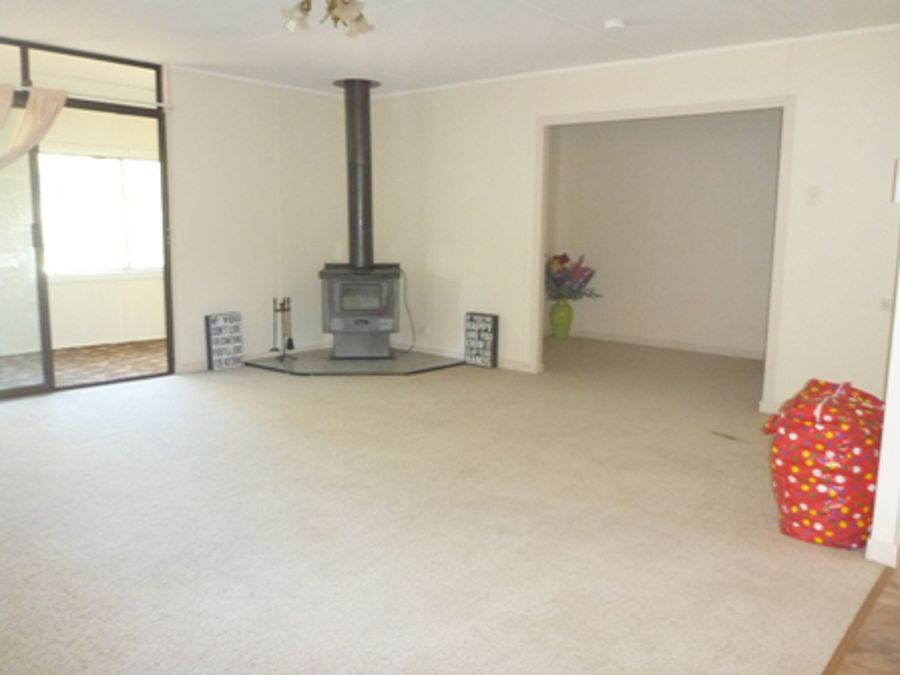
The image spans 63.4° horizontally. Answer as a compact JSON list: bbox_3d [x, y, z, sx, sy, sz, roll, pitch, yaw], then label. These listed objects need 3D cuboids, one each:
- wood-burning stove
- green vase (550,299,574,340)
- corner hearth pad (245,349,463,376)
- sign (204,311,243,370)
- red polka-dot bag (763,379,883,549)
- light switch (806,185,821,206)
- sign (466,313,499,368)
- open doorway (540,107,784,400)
[{"bbox_3d":[-0.803,-1.029,6.535,0.700,2.400,0.540,0,10,-6],"label":"wood-burning stove"},{"bbox_3d":[1.221,-0.203,7.871,0.250,0.430,0.250,1,10,0],"label":"green vase"},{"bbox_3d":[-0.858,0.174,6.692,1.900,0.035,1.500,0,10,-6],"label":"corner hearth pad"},{"bbox_3d":[-1.919,0.028,6.204,0.290,0.455,0.063,-8,9,-43],"label":"sign"},{"bbox_3d":[1.607,0.503,3.110,0.430,0.630,0.390,8,12,39],"label":"red polka-dot bag"},{"bbox_3d":[2.309,-0.902,4.626,0.078,0.125,0.013,8,12,39],"label":"light switch"},{"bbox_3d":[0.274,0.026,6.376,0.290,0.455,0.063,8,10,39],"label":"sign"},{"bbox_3d":[1.485,-0.595,5.431,1.790,2.020,0.130,8,12,39],"label":"open doorway"}]

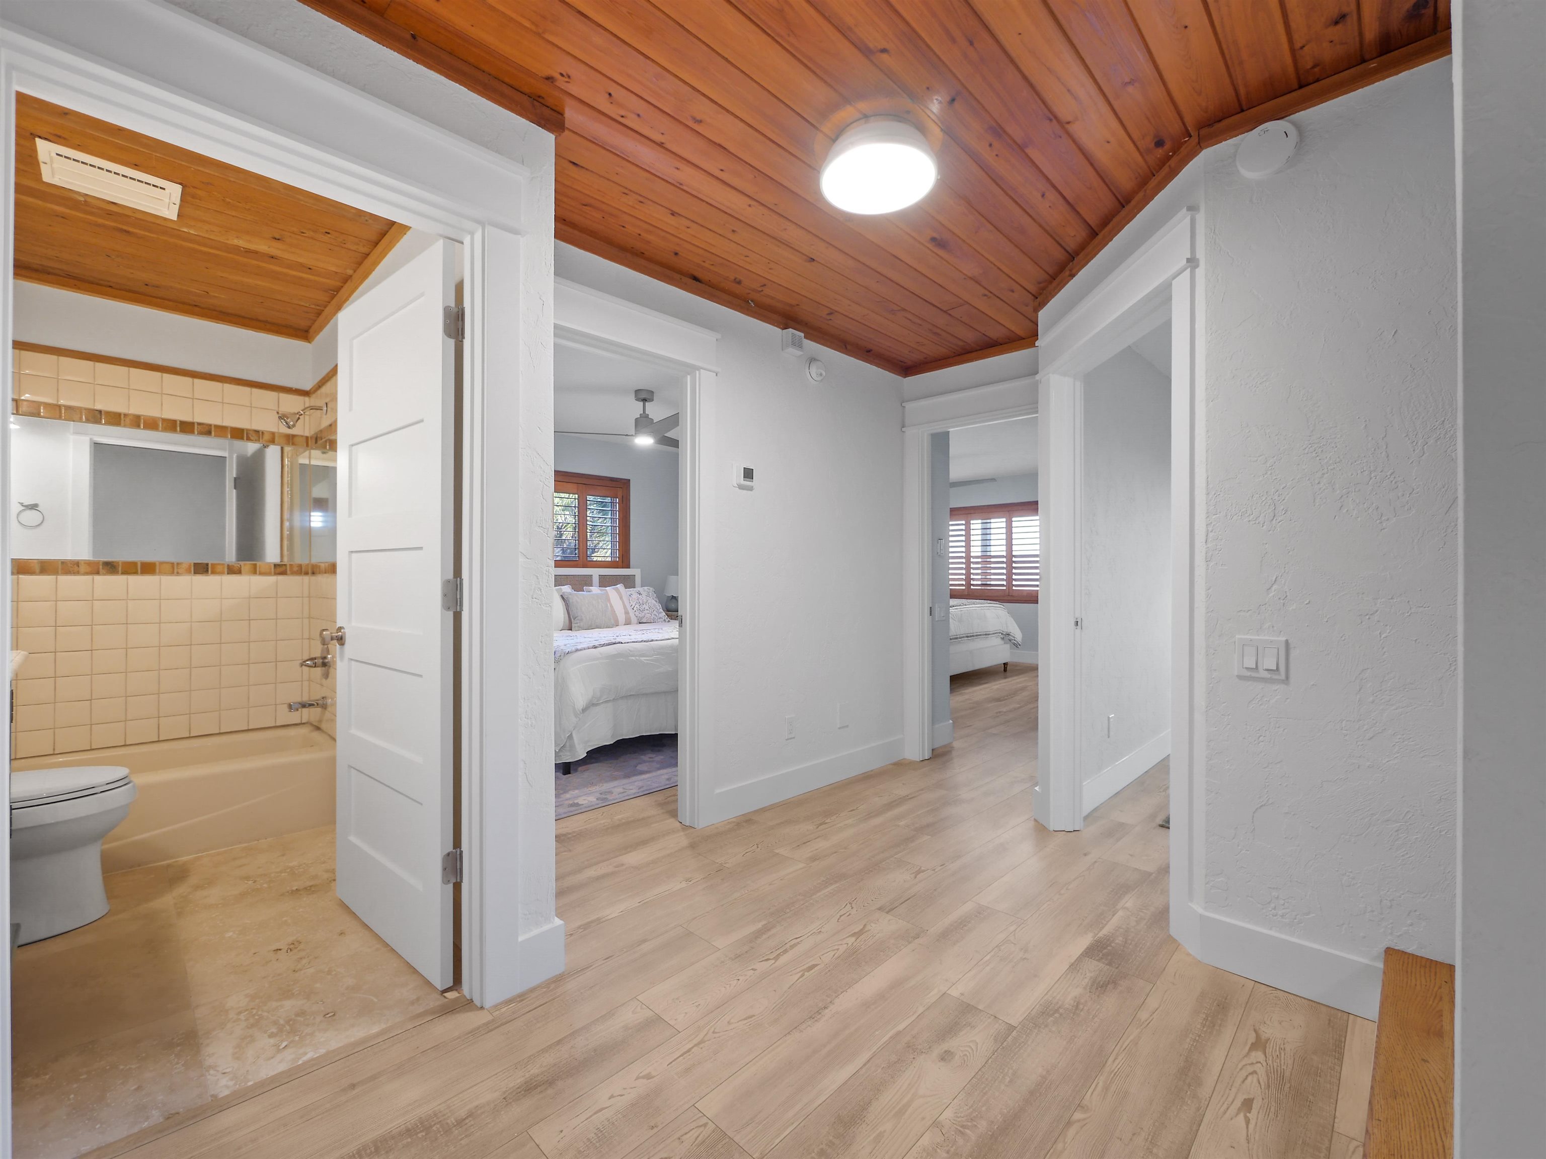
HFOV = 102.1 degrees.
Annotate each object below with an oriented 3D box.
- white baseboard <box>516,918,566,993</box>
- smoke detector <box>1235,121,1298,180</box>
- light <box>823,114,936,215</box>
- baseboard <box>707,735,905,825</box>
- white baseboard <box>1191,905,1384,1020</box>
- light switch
[{"bbox_3d":[-0.653,1.054,1.756,0.020,0.140,0.135,0,0,45],"label":"white baseboard"},{"bbox_3d":[1.371,-1.195,1.737,0.138,0.138,0.034,0,0,42],"label":"smoke detector"},{"bbox_3d":[0.328,-1.282,1.951,0.354,0.079,0.354,0,0,0],"label":"light"},{"bbox_3d":[0.261,1.054,3.397,1.545,0.140,0.020,0,0,-44],"label":"baseboard"},{"bbox_3d":[1.406,1.054,1.715,0.386,0.140,0.020,0,0,42],"label":"white baseboard"},{"bbox_3d":[1.371,0.219,1.755,0.116,0.116,0.012,0,0,42],"label":"light switch"}]

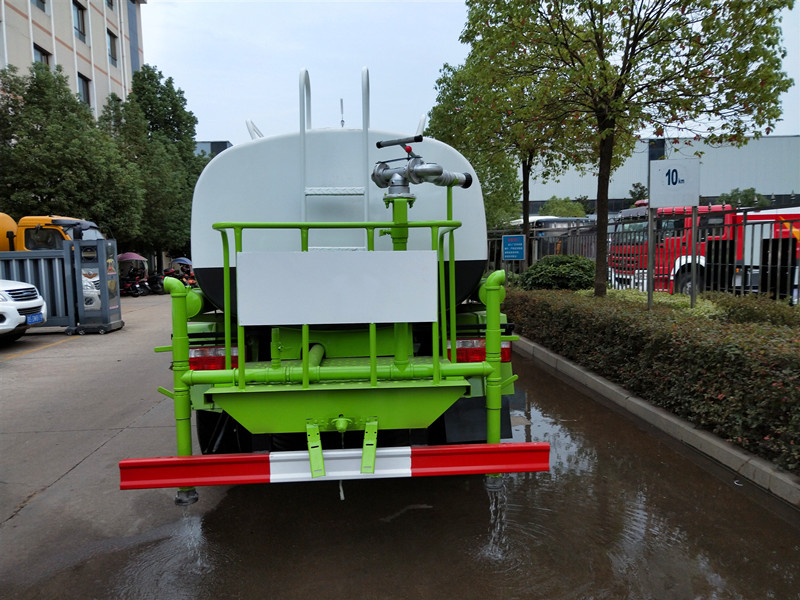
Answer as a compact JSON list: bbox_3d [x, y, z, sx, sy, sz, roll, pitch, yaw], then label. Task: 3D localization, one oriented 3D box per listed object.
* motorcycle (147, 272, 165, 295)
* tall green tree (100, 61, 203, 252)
[{"bbox_3d":[-9.571,-0.720,22.243,1.750,1.000,0.720,2,6,26],"label":"motorcycle"},{"bbox_3d":[-11.733,-5.653,27.006,4.600,9.980,4.600,-2,6,-6],"label":"tall green tree"}]

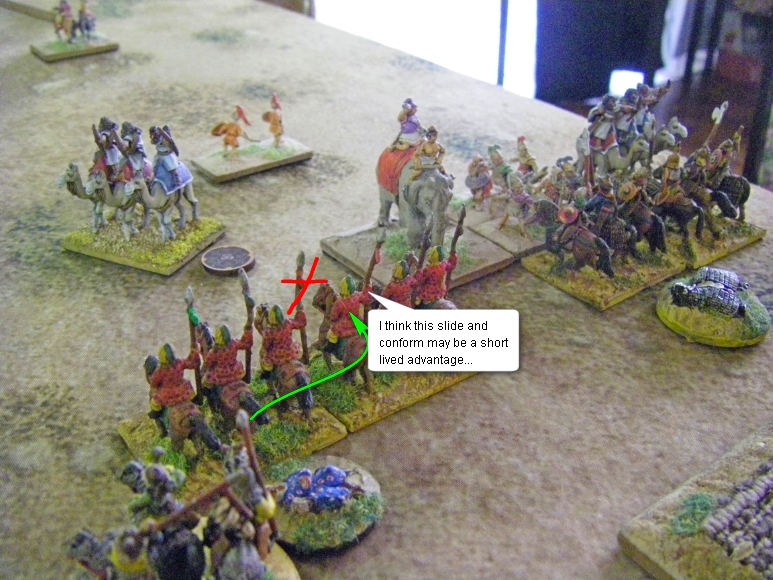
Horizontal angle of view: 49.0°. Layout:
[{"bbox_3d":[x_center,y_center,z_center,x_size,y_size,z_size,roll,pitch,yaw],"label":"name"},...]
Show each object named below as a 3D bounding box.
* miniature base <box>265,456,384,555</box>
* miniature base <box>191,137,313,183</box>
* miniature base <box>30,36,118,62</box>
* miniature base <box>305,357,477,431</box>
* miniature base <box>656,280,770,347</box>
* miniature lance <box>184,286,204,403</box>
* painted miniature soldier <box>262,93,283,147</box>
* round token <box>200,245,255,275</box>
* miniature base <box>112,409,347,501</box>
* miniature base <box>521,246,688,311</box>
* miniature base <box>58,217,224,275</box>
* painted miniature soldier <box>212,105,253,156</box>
[{"bbox_3d":[-0.014,0.042,0.167,0.026,0.004,0.024,-2,31,-8],"label":"miniature base"},{"bbox_3d":[-0.050,-0.049,0.319,0.041,0.003,0.019,-22,38,-35],"label":"miniature base"},{"bbox_3d":[-0.160,-0.125,0.438,0.038,0.003,0.021,-24,40,-37],"label":"miniature base"},{"bbox_3d":[0.000,0.018,0.208,0.040,0.003,0.030,-21,38,-31],"label":"miniature base"},{"bbox_3d":[0.091,0.005,0.235,0.030,0.004,0.031,2,31,-1],"label":"miniature base"},{"bbox_3d":[-0.039,0.012,0.173,0.003,0.030,0.002,-17,36,-29],"label":"miniature lance"},{"bbox_3d":[-0.042,-0.063,0.319,0.006,0.021,0.005,-22,38,-35],"label":"painted miniature soldier"},{"bbox_3d":[-0.047,-0.009,0.251,0.015,0.002,0.015,2,31,-1],"label":"round token"},{"bbox_3d":[-0.034,0.031,0.186,0.040,0.003,0.030,-20,38,-31],"label":"miniature base"},{"bbox_3d":[0.066,-0.008,0.257,0.040,0.003,0.031,-21,38,-33],"label":"miniature base"},{"bbox_3d":[-0.074,-0.017,0.262,0.038,0.003,0.031,13,32,18],"label":"miniature base"},{"bbox_3d":[-0.056,-0.058,0.310,0.011,0.020,0.009,-22,38,-35],"label":"painted miniature soldier"}]

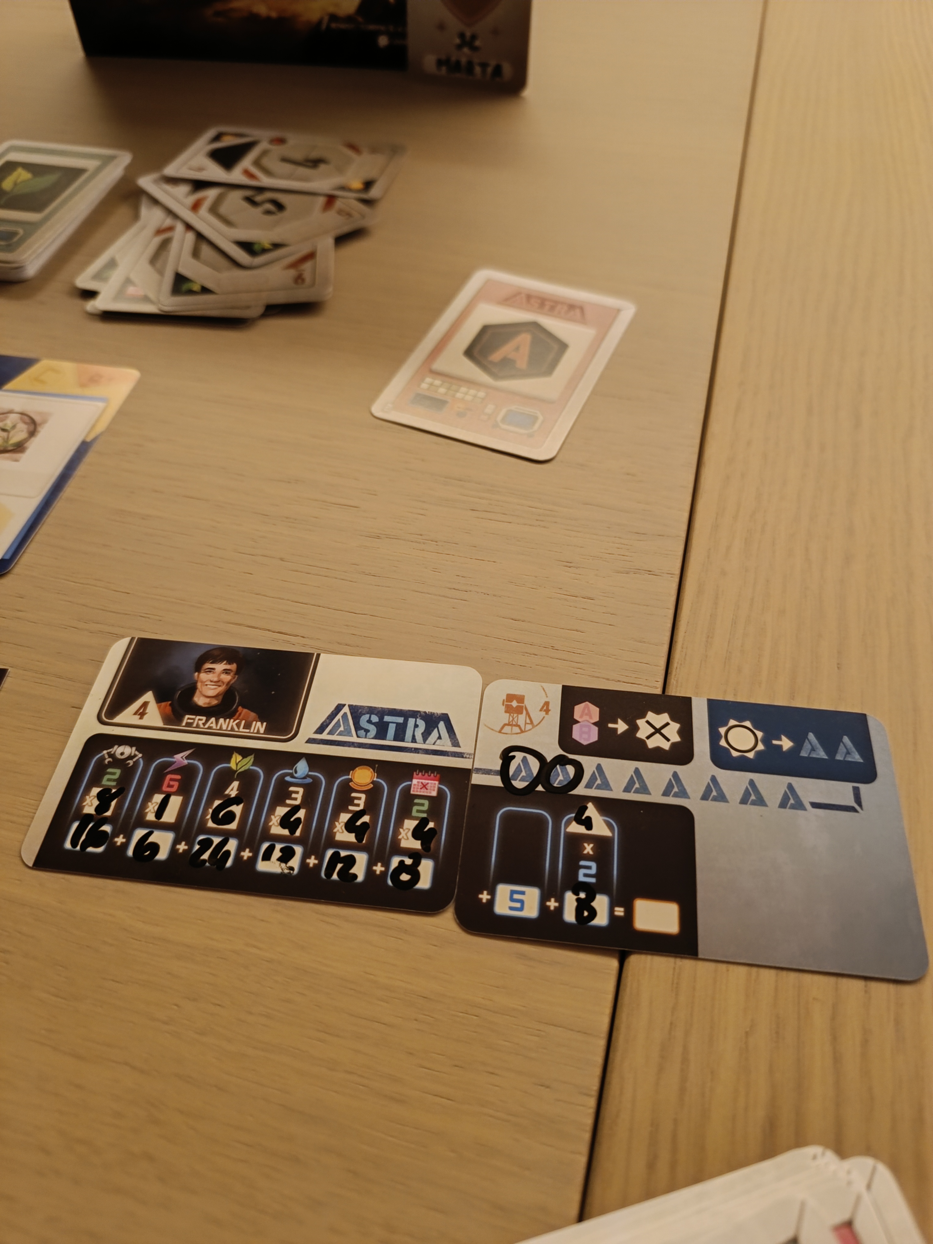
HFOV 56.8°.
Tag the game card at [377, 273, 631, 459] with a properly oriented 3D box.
[{"bbox_3d":[0.015,-0.091,0.294,0.063,0.001,0.088,19,57,16],"label":"game card"}]

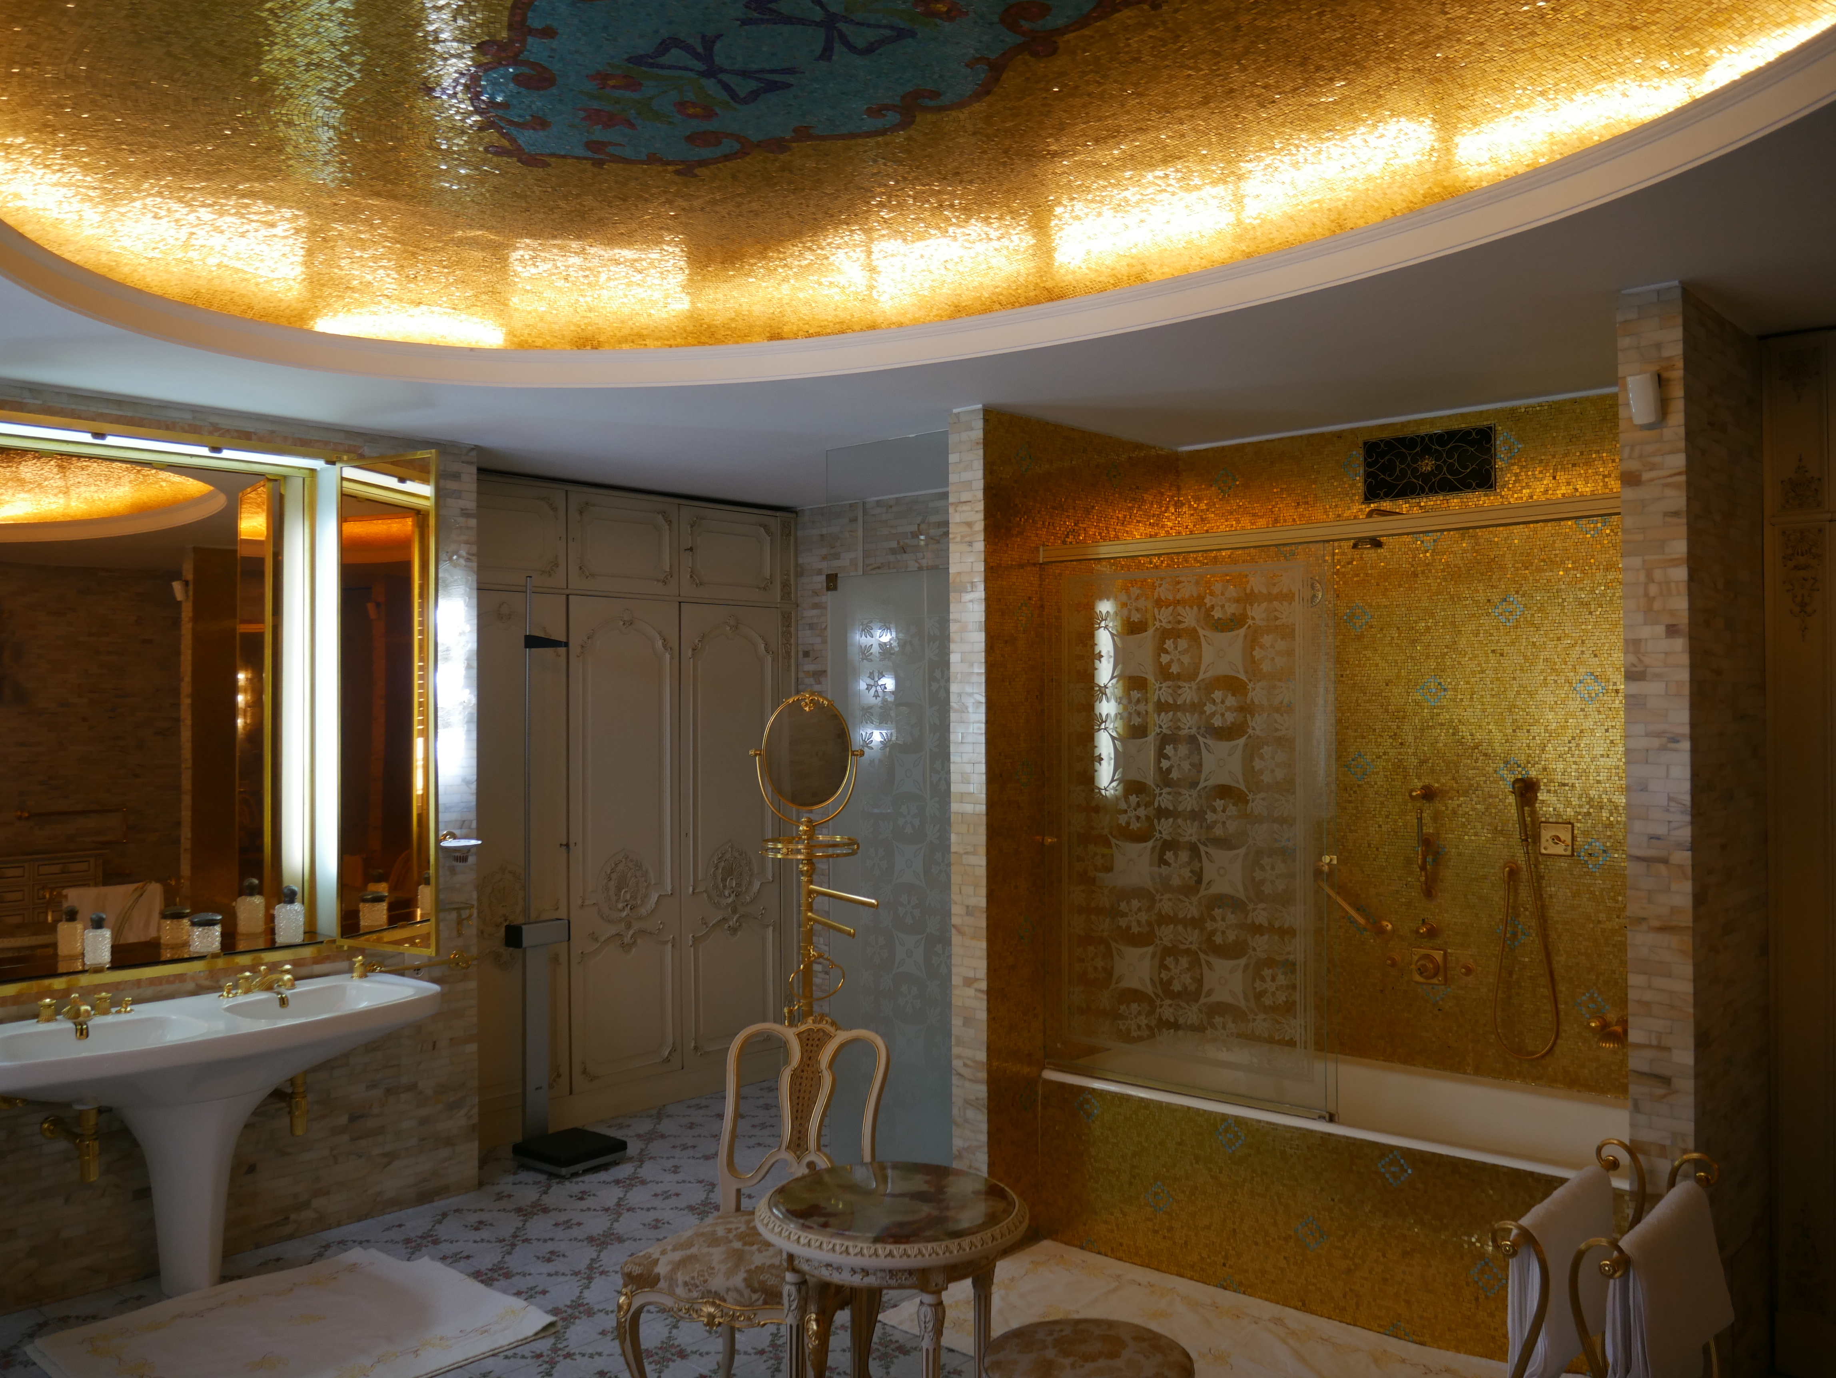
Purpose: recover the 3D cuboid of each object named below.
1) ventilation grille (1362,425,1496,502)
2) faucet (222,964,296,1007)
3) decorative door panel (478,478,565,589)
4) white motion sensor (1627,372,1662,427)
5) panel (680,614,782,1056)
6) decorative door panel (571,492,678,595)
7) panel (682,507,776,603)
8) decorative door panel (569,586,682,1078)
[{"bbox_3d":[1.600,-0.701,4.664,0.432,0.199,0.020,-1,-1,42],"label":"ventilation grille"},{"bbox_3d":[-1.937,0.887,4.434,0.145,0.090,0.200,-1,-1,42],"label":"faucet"},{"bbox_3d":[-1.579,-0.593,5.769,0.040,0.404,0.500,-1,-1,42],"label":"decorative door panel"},{"bbox_3d":[1.558,-0.622,3.182,0.052,0.115,0.058,-1,13,42],"label":"white motion sensor"},{"bbox_3d":[-0.824,0.628,6.584,0.040,2.006,0.572,-1,-1,42],"label":"panel"},{"bbox_3d":[-1.215,-0.591,6.172,0.040,0.401,0.558,-1,-1,42],"label":"decorative door panel"},{"bbox_3d":[-0.833,-0.590,6.597,0.040,0.404,0.567,-1,-1,42],"label":"panel"},{"bbox_3d":[-1.208,0.626,6.158,0.040,2.009,0.567,-1,-1,42],"label":"decorative door panel"}]

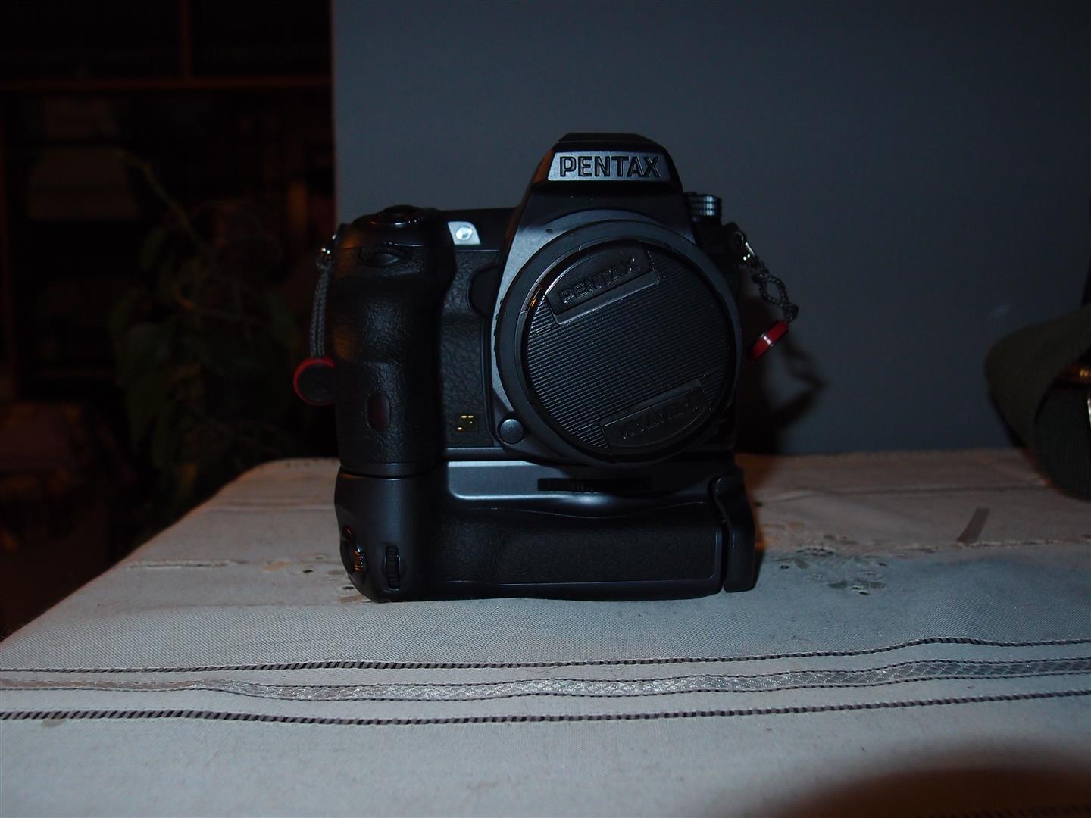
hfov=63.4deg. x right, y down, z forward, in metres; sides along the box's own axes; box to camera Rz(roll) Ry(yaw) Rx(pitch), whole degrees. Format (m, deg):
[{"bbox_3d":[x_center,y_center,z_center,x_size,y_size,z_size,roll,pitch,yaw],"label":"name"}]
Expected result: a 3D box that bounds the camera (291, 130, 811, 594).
[{"bbox_3d":[0.001,-0.015,0.263,0.142,0.139,0.105,-1,8,-3],"label":"camera"}]

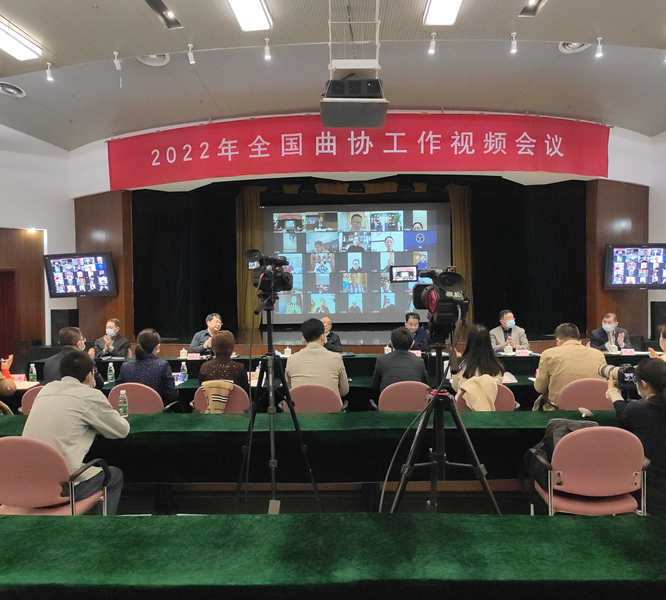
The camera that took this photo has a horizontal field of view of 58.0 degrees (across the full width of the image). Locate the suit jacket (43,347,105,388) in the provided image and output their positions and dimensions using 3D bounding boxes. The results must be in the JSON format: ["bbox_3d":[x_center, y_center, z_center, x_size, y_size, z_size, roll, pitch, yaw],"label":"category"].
[{"bbox_3d":[-2.177,0.703,5.080,0.500,0.660,0.420,0,1,34],"label":"suit jacket"}]

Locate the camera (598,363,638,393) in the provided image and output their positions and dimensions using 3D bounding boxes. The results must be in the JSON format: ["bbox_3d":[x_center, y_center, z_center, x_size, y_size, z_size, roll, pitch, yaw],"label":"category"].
[{"bbox_3d":[1.551,0.423,3.300,0.150,0.150,0.250,-1,0,-22],"label":"camera"}]

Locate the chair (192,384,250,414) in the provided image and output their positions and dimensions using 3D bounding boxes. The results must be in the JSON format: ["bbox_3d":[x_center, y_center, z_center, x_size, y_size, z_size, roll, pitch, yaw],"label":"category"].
[{"bbox_3d":[-0.857,1.097,4.979,0.550,0.870,0.570,0,1,4],"label":"chair"}]

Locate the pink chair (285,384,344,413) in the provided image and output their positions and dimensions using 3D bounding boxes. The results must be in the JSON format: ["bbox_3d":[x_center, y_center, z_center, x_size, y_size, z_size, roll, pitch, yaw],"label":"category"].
[{"bbox_3d":[-0.158,1.070,4.860,0.560,0.870,0.570,-1,1,2],"label":"pink chair"}]

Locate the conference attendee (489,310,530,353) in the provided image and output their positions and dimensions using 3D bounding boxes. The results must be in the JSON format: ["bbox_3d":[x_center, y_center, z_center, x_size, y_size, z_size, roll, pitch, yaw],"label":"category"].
[{"bbox_3d":[2.310,0.791,7.850,0.540,1.290,0.720,0,1,9],"label":"conference attendee"}]

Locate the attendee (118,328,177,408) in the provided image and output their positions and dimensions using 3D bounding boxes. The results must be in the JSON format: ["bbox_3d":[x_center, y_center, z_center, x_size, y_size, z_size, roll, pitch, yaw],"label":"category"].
[{"bbox_3d":[-1.445,0.851,4.680,0.500,1.260,0.700,-1,0,10],"label":"attendee"}]

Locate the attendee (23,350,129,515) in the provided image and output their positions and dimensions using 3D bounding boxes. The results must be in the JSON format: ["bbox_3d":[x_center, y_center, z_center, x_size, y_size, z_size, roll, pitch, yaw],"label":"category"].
[{"bbox_3d":[-1.460,0.931,3.500,0.560,1.280,0.800,0,1,12],"label":"attendee"}]

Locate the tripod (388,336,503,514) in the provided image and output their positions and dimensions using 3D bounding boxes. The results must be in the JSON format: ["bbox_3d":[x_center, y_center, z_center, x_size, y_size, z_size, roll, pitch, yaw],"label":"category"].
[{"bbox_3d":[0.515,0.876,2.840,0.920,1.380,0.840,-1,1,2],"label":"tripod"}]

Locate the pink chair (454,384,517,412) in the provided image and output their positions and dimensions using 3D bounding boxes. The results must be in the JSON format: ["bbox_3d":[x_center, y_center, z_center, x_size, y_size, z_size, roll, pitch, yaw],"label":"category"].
[{"bbox_3d":[1.165,1.056,4.780,0.560,0.870,0.570,-1,1,2],"label":"pink chair"}]

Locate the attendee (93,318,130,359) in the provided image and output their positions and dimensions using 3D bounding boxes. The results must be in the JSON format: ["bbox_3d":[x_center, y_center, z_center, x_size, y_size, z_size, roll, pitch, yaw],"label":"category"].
[{"bbox_3d":[-3.040,0.838,8.100,0.530,1.240,0.750,-1,1,6],"label":"attendee"}]

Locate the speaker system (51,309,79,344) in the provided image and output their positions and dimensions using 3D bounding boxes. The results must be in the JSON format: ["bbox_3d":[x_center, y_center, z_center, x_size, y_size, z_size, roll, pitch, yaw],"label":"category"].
[{"bbox_3d":[-4.728,0.485,10.600,0.330,0.650,0.380,-1,1,-2],"label":"speaker system"}]

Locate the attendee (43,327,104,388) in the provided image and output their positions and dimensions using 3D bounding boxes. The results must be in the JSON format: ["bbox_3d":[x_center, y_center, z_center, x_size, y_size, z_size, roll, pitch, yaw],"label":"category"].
[{"bbox_3d":[-2.079,0.849,4.760,0.530,1.280,0.700,-1,0,21],"label":"attendee"}]

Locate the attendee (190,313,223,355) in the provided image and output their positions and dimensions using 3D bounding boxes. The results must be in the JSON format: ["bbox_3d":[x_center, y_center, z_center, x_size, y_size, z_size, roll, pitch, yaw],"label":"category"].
[{"bbox_3d":[-1.634,0.814,7.950,0.540,1.300,0.720,-1,0,-16],"label":"attendee"}]

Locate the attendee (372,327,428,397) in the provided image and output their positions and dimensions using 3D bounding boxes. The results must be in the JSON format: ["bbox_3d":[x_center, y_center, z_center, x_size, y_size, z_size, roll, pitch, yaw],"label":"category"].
[{"bbox_3d":[0.525,0.846,4.930,0.500,1.290,0.780,-1,1,2],"label":"attendee"}]

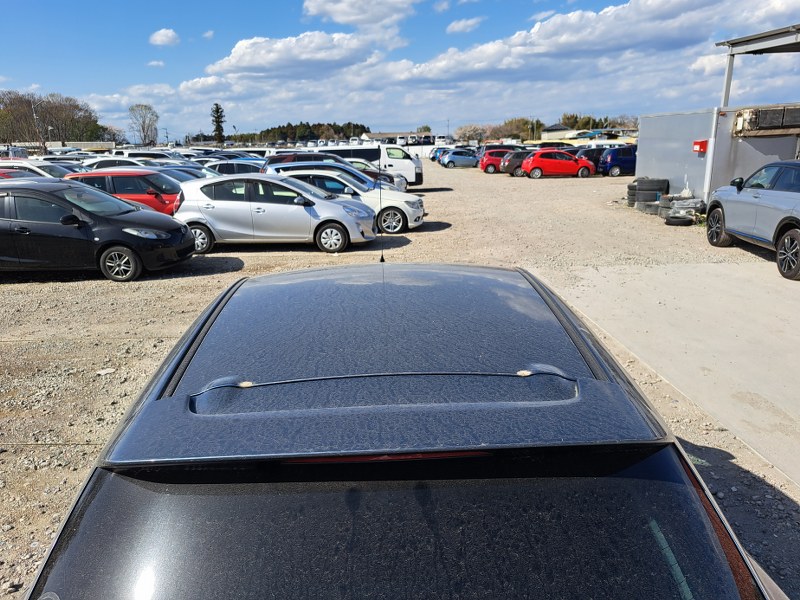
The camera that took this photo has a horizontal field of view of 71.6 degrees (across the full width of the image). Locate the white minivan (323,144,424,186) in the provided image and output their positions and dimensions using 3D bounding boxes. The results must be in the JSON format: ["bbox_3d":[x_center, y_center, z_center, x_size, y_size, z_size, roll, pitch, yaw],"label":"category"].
[{"bbox_3d":[-1.321,-5.848,24.509,4.695,1.980,1.695,-1,16,2],"label":"white minivan"}]

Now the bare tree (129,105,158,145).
[{"bbox_3d":[-64.735,-43.946,140.027,7.193,11.105,7.193,-8,17,-22],"label":"bare tree"}]

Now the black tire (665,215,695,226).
[{"bbox_3d":[6.366,-1.797,12.610,0.650,0.190,0.650,6,17,26],"label":"black tire"}]

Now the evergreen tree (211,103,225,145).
[{"bbox_3d":[-46.058,-44.450,140.027,3.357,11.105,3.357,-6,16,-16],"label":"evergreen tree"}]

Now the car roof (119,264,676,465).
[{"bbox_3d":[-0.047,0.079,1.762,1.176,0.170,1.392,-2,16,-1],"label":"car roof"}]

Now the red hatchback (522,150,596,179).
[{"bbox_3d":[8.574,-7.326,29.803,3.900,1.475,1.695,0,16,5],"label":"red hatchback"}]

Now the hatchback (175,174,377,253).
[{"bbox_3d":[-2.427,-1.801,11.121,3.995,1.445,1.695,-1,16,3],"label":"hatchback"}]

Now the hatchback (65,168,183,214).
[{"bbox_3d":[-6.412,-2.488,13.835,3.850,1.510,1.695,-1,16,2],"label":"hatchback"}]

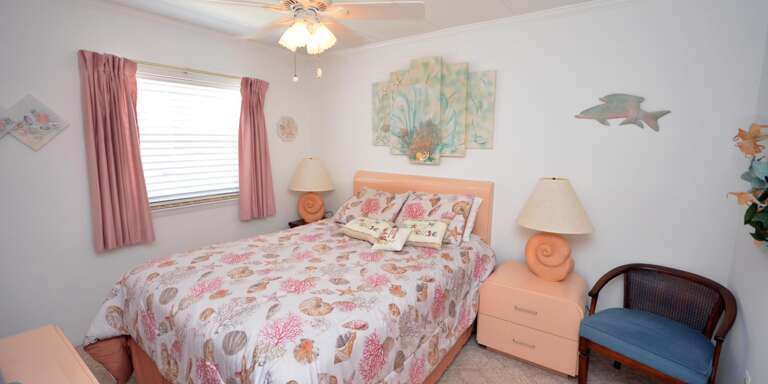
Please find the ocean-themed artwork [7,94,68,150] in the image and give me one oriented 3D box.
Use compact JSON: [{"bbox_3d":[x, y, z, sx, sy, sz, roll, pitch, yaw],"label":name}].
[{"bbox_3d":[-2.131,-0.424,1.976,0.020,0.340,0.270,6,11,36],"label":"ocean-themed artwork"}]

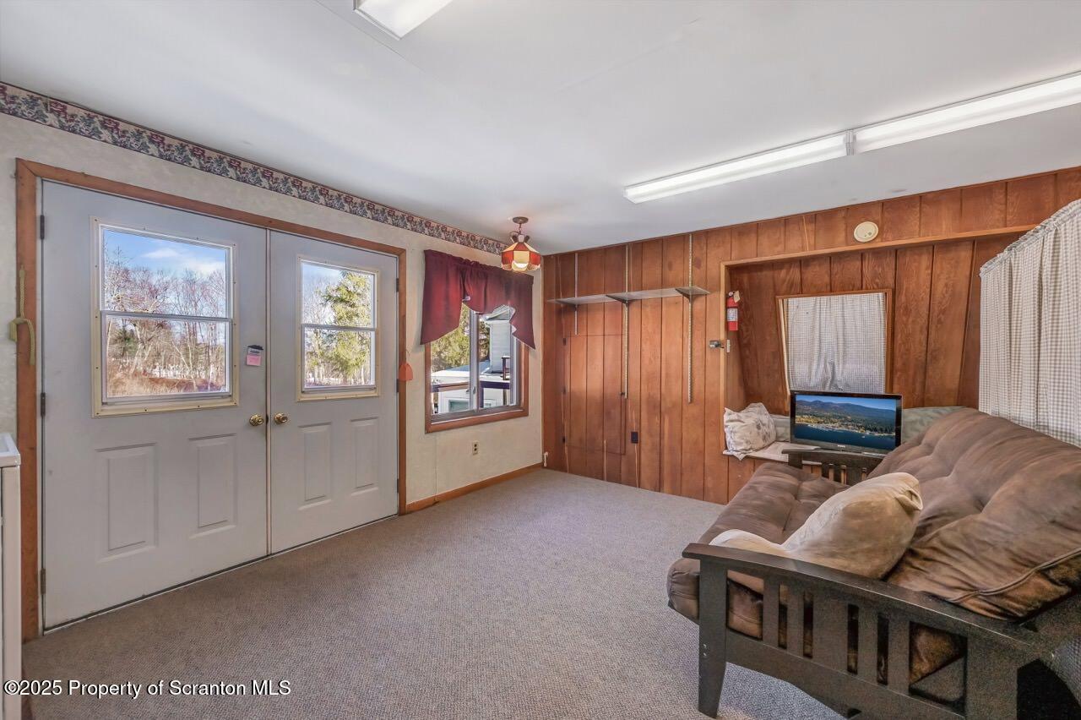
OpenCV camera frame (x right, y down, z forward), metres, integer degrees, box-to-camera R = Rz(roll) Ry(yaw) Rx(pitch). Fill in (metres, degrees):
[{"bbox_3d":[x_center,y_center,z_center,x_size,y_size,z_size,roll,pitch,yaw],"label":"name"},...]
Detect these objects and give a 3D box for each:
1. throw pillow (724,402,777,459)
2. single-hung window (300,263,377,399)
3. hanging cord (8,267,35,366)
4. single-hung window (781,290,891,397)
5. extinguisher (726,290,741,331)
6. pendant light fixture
[{"bbox_3d":[1.861,0.598,3.741,0.390,0.420,0.180,1,-9,-5],"label":"throw pillow"},{"bbox_3d":[-1.411,-0.204,2.988,0.050,0.955,0.588,1,1,37],"label":"single-hung window"},{"bbox_3d":[-2.266,-0.190,1.830,0.050,0.425,0.078,1,1,37],"label":"hanging cord"},{"bbox_3d":[2.550,-0.025,3.676,0.790,1.195,0.070,1,31,37],"label":"single-hung window"},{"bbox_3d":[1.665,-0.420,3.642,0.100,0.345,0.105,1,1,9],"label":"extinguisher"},{"bbox_3d":[-0.172,-0.980,3.556,0.320,0.410,0.320,1,1,-3],"label":"pendant light fixture"}]

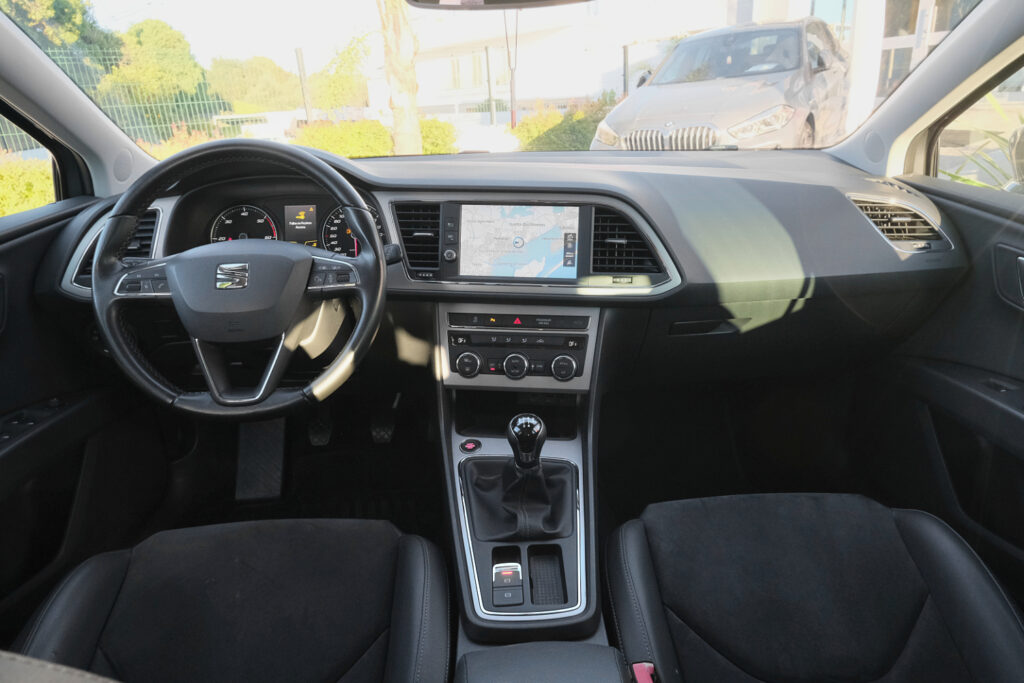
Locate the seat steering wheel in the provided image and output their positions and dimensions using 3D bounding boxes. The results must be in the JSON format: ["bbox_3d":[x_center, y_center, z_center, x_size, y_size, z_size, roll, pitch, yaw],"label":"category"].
[{"bbox_3d":[-0.349,-0.082,0.862,0.370,0.365,0.100,-3,-4,-3],"label":"seat steering wheel"}]

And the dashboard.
[{"bbox_3d":[-0.008,-0.154,1.176,1.390,0.330,0.470,-3,20,-2],"label":"dashboard"}]

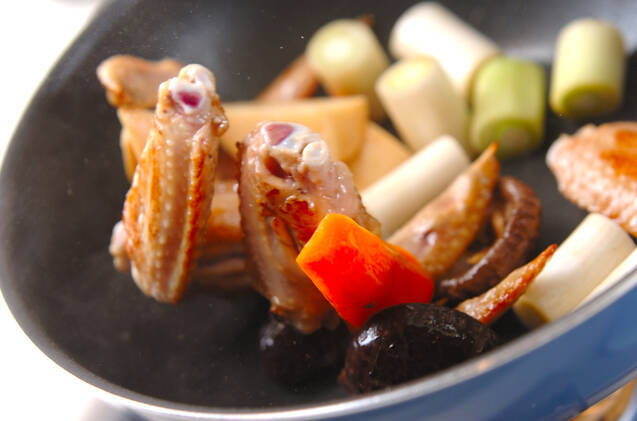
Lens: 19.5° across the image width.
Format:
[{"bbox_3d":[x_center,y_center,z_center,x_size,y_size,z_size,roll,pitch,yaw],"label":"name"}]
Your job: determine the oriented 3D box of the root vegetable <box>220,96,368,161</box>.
[{"bbox_3d":[-0.008,-0.026,0.602,0.049,0.021,0.021,-13,39,16],"label":"root vegetable"}]

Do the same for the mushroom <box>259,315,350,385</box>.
[{"bbox_3d":[-0.003,0.039,0.550,0.033,0.018,0.032,-19,37,7],"label":"mushroom"}]

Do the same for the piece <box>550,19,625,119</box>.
[{"bbox_3d":[0.084,-0.044,0.577,0.021,0.021,0.025,13,62,-16],"label":"piece"}]

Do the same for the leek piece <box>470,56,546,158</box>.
[{"bbox_3d":[0.060,-0.032,0.580,0.022,0.022,0.025,13,57,-16],"label":"leek piece"}]

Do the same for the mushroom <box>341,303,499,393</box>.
[{"bbox_3d":[0.027,0.038,0.522,0.044,0.018,0.040,-16,37,5],"label":"mushroom"}]

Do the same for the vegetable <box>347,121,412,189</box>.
[{"bbox_3d":[0.019,-0.017,0.588,0.030,0.024,0.027,-36,38,-14],"label":"vegetable"}]

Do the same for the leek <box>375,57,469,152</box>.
[{"bbox_3d":[0.033,-0.034,0.592,0.021,0.028,0.021,-23,27,10],"label":"leek"}]

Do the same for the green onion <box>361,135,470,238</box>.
[{"bbox_3d":[0.027,-0.007,0.567,0.039,0.014,0.014,-35,35,-3],"label":"green onion"}]

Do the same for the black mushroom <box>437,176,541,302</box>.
[{"bbox_3d":[0.047,0.006,0.548,0.038,0.016,0.040,24,80,52],"label":"black mushroom"}]

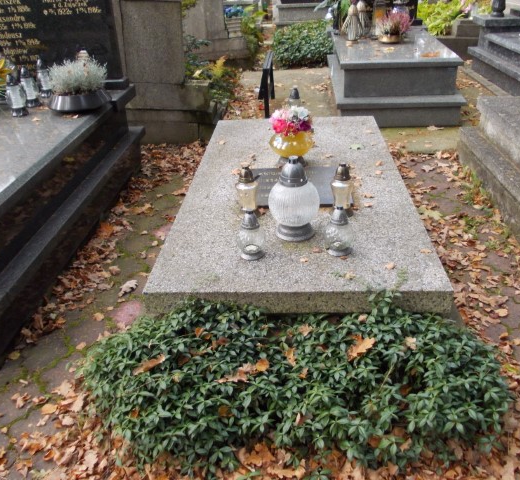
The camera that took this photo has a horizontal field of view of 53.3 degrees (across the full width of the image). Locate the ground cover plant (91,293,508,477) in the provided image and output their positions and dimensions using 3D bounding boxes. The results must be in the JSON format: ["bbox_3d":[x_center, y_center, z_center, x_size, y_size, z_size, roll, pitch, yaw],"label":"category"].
[{"bbox_3d":[0.088,0.438,1.608,1.270,0.270,0.460,-1,29,3],"label":"ground cover plant"}]

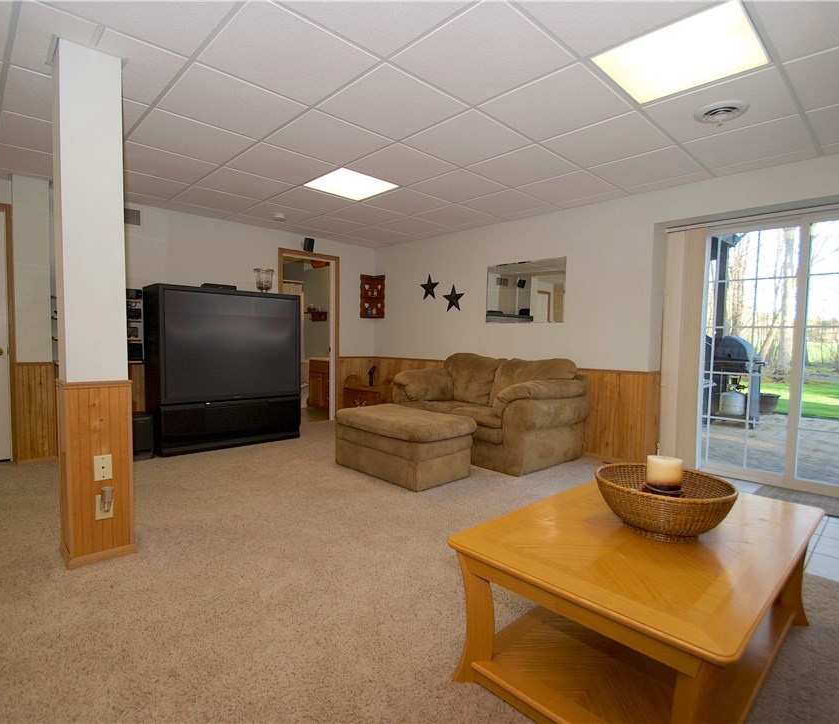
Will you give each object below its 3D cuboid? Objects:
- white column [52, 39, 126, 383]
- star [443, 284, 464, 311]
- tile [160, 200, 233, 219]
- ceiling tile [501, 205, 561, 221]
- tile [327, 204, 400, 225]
[{"bbox_3d":[-1.508,-0.636,2.070,0.225,1.440,0.230,-2,4,-44],"label":"white column"},{"bbox_3d":[0.386,-0.742,5.260,0.040,0.312,0.330,-2,5,-44],"label":"star"},{"bbox_3d":[-2.206,-1.517,4.511,0.585,0.020,0.317,-2,5,-44],"label":"tile"},{"bbox_3d":[1.044,-1.455,4.402,0.195,0.025,0.600,-2,4,-44],"label":"ceiling tile"},{"bbox_3d":[-0.535,-1.493,4.575,0.605,0.025,0.605,-3,5,-44],"label":"tile"}]

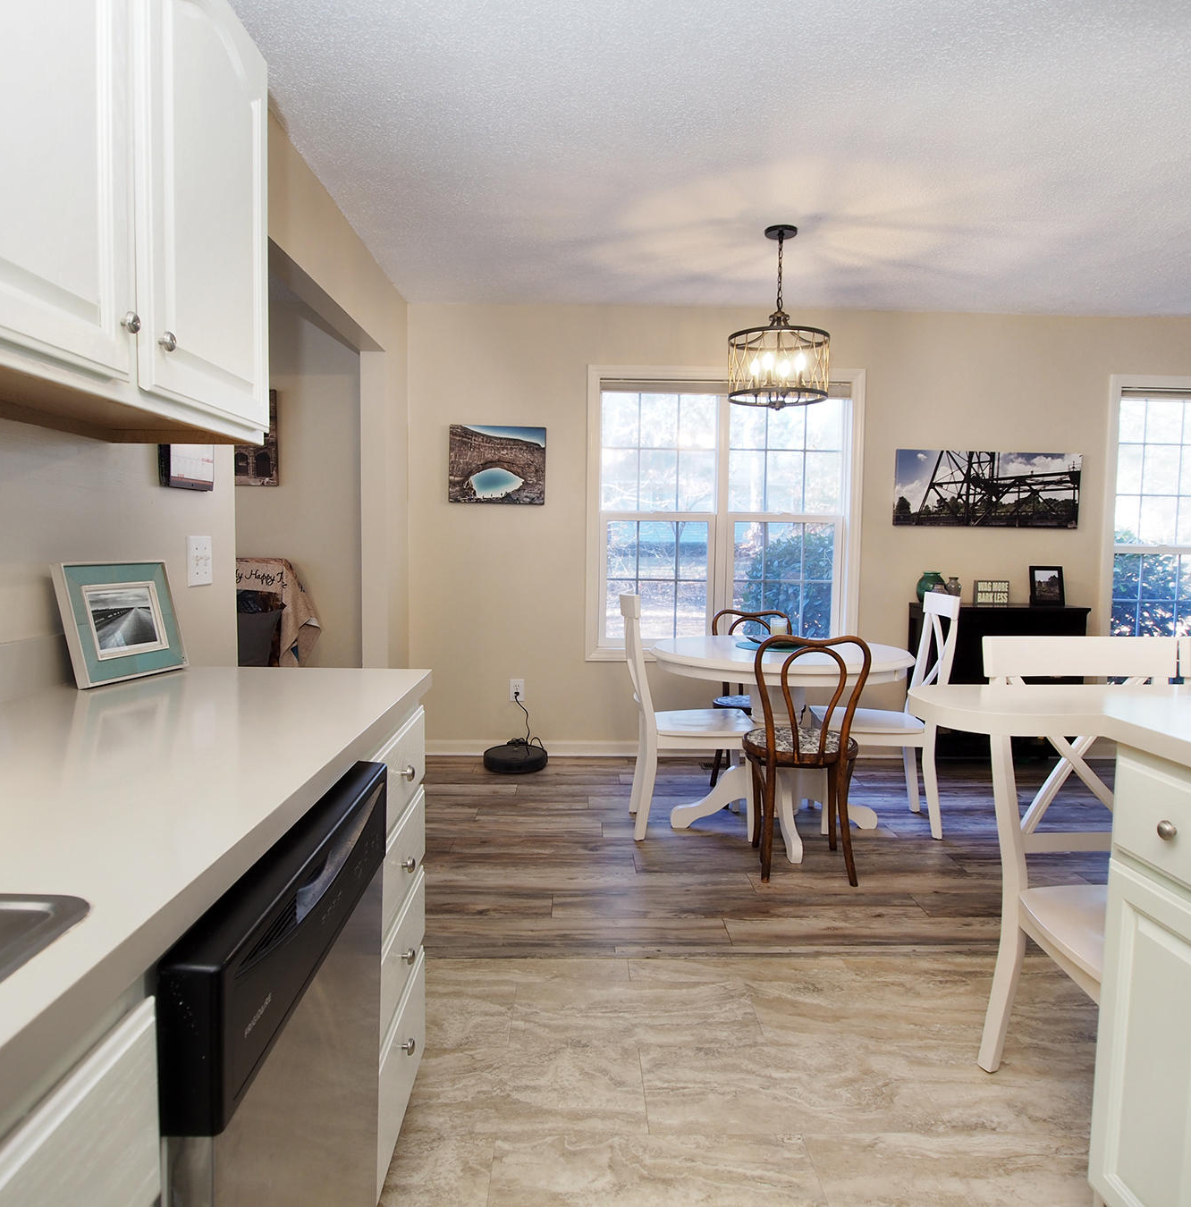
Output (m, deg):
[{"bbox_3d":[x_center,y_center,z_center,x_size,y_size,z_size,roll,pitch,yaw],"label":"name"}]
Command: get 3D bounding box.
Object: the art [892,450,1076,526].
[{"bbox_3d":[2.150,-0.621,4.564,1.021,0.408,0.035,1,4,-1],"label":"art"}]

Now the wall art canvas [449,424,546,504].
[{"bbox_3d":[-0.521,-0.737,4.456,0.511,0.409,0.035,1,4,-1],"label":"wall art canvas"}]

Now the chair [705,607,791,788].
[{"bbox_3d":[0.747,0.474,3.867,0.418,0.861,0.438,1,4,-1],"label":"chair"}]

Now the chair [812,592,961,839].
[{"bbox_3d":[1.207,0.447,3.542,0.547,0.972,0.458,1,4,4],"label":"chair"}]

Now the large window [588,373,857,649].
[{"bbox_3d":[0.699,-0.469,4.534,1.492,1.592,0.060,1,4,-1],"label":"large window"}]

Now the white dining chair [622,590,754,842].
[{"bbox_3d":[0.378,0.439,3.462,0.547,0.972,0.458,1,4,-1],"label":"white dining chair"}]

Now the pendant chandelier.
[{"bbox_3d":[0.742,-1.140,3.372,0.413,0.708,0.413,1,4,-1],"label":"pendant chandelier"}]

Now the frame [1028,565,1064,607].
[{"bbox_3d":[2.392,-0.083,4.413,0.172,0.214,0.030,1,-7,-1],"label":"frame"}]

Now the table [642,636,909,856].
[{"bbox_3d":[0.755,0.558,3.464,1.065,0.746,1.065,1,4,-1],"label":"table"}]

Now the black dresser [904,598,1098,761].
[{"bbox_3d":[2.120,0.452,4.438,0.816,0.870,0.368,1,4,-1],"label":"black dresser"}]

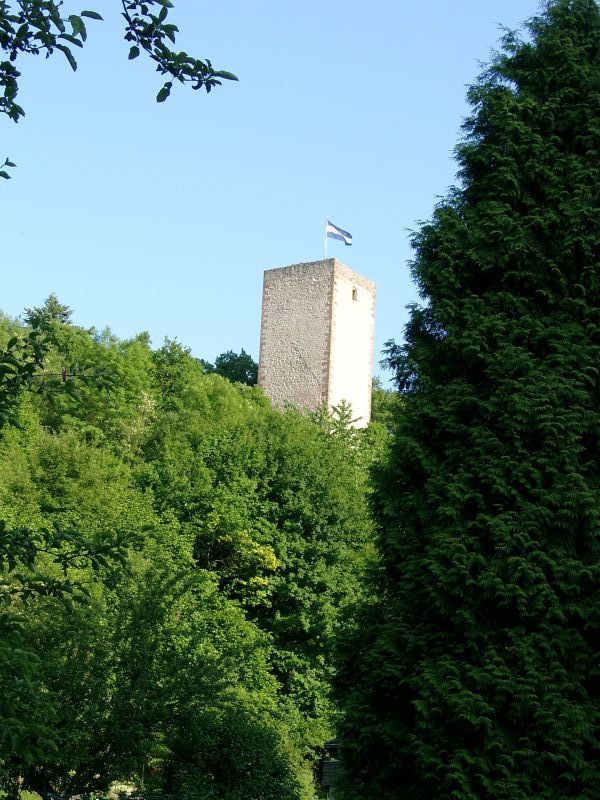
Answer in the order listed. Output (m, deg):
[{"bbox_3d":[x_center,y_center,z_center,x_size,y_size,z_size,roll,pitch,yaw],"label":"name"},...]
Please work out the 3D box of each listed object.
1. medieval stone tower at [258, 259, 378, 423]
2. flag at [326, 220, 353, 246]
[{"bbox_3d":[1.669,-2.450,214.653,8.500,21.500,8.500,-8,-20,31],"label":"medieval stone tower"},{"bbox_3d":[4.191,-17.599,219.595,2.800,2.350,0.600,9,-18,-19],"label":"flag"}]

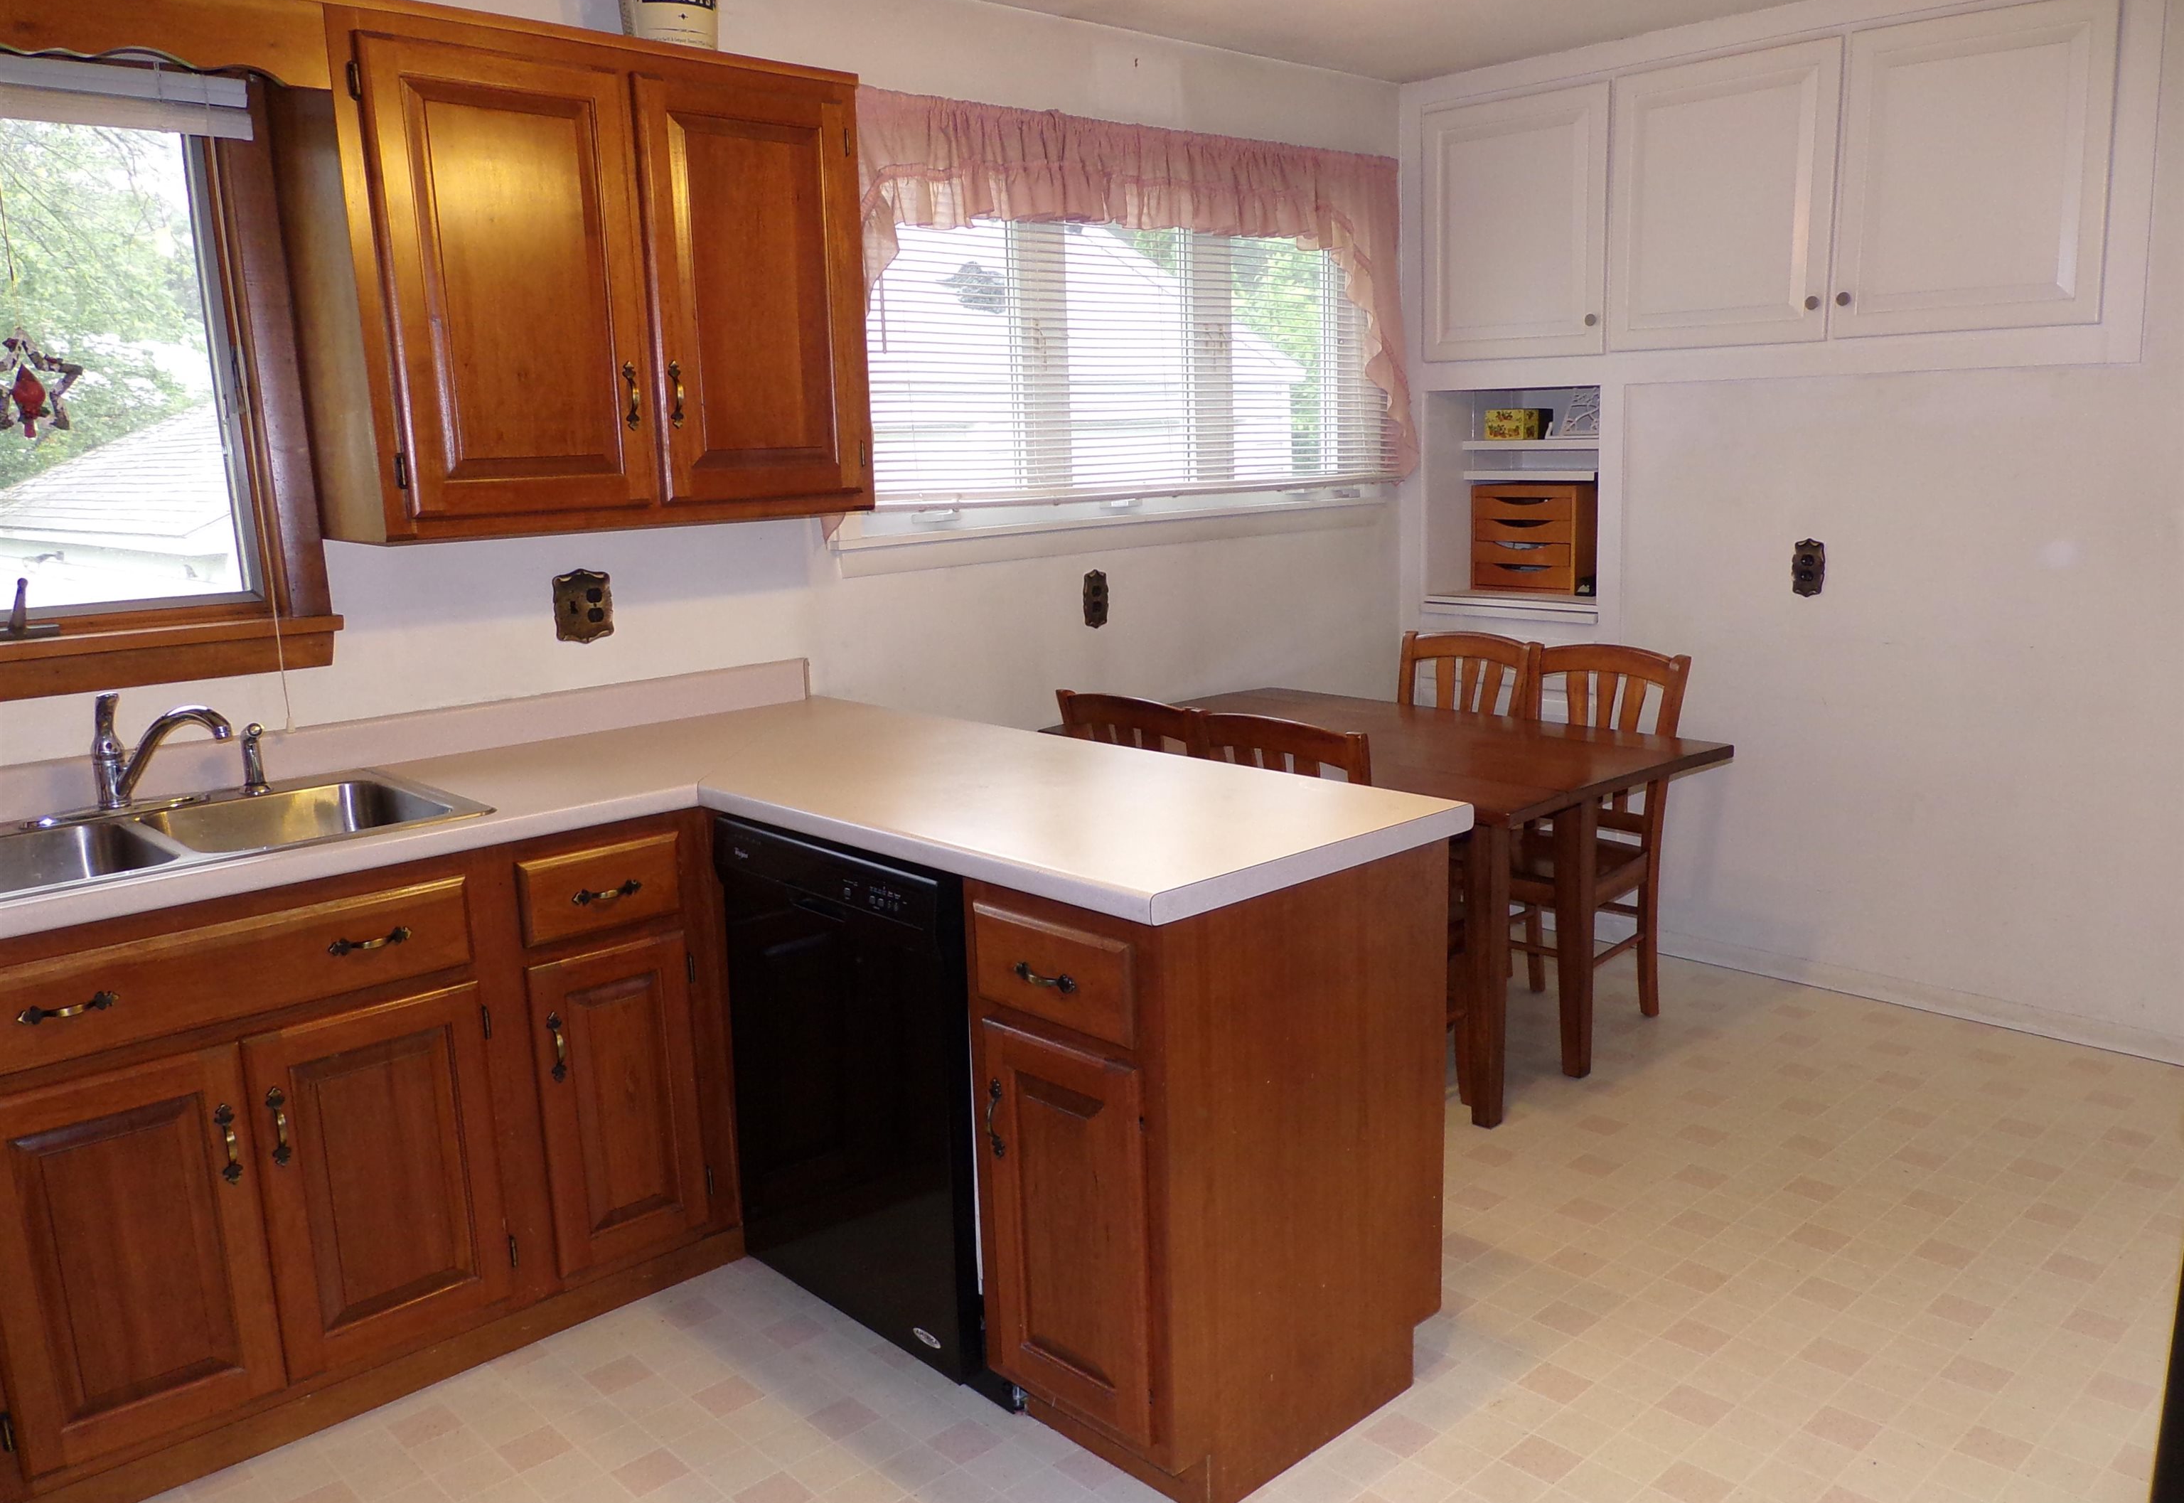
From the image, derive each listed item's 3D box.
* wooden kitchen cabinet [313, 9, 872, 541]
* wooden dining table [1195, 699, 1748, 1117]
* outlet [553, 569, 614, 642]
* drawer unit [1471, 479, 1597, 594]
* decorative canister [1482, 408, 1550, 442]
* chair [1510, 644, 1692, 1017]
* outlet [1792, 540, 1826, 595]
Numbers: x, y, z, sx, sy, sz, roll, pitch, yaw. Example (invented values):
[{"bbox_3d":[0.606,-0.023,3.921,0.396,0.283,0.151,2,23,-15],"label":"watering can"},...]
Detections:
[{"bbox_3d":[-0.902,-0.837,3.015,0.975,0.832,0.356,-12,15,-42],"label":"wooden kitchen cabinet"},{"bbox_3d":[0.642,0.340,3.895,0.880,0.750,1.380,-12,15,-42],"label":"wooden dining table"},{"bbox_3d":[-1.002,-0.287,3.248,0.130,0.150,0.012,-12,15,-42],"label":"outlet"},{"bbox_3d":[1.411,-0.664,5.062,0.300,0.325,0.360,-12,15,-42],"label":"drawer unit"},{"bbox_3d":[1.317,-1.014,5.086,0.130,0.091,0.137,-12,15,-42],"label":"decorative canister"},{"bbox_3d":[1.129,0.223,4.003,0.500,0.910,0.450,-12,15,-42],"label":"chair"},{"bbox_3d":[1.806,-0.462,4.135,0.012,0.146,0.082,-12,15,-42],"label":"outlet"}]

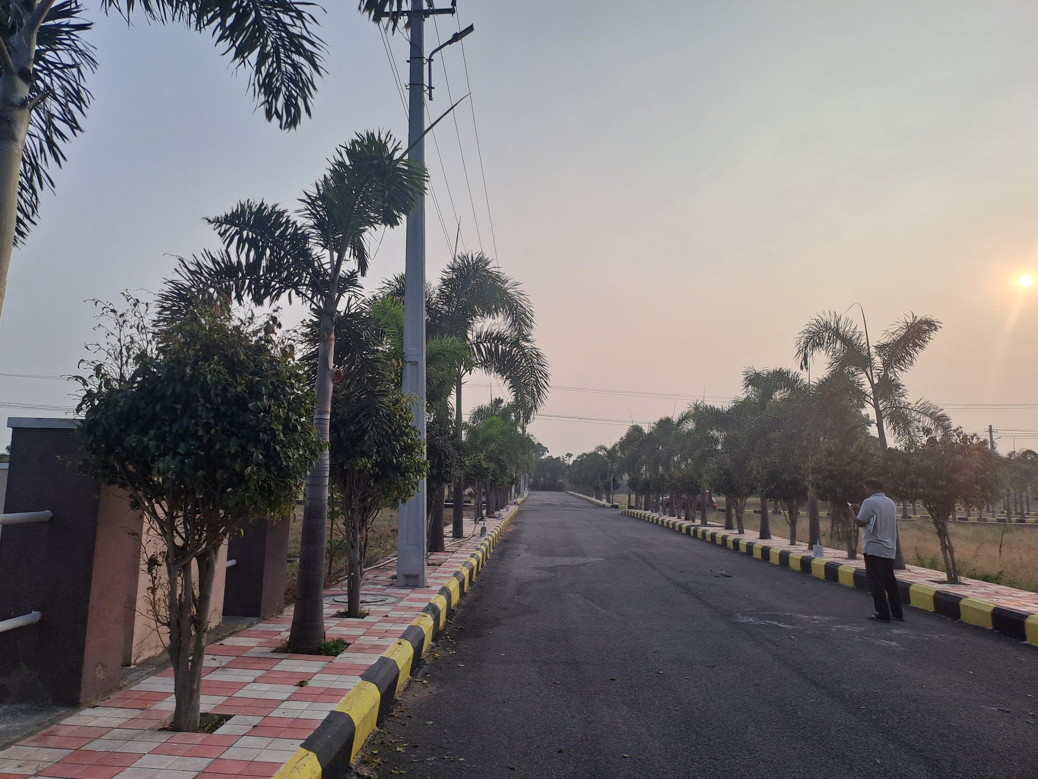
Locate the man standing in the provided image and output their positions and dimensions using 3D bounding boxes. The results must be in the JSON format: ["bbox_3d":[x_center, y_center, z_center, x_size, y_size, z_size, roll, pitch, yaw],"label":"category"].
[{"bbox_3d":[4.290,1.888,8.949,0.490,1.644,0.460,3,-8,-28],"label":"man standing"}]

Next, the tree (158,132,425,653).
[{"bbox_3d":[-1.829,-0.085,5.998,2.156,4.164,1.850,-1,-7,0],"label":"tree"}]

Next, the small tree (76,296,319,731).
[{"bbox_3d":[-1.740,0.611,4.044,1.316,2.288,1.250,-1,-7,0],"label":"small tree"}]

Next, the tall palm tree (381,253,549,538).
[{"bbox_3d":[-1.302,0.038,17.964,4.040,6.879,3.528,-1,-7,0],"label":"tall palm tree"}]

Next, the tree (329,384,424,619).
[{"bbox_3d":[-1.426,1.042,7.328,1.034,2.256,1.000,-1,-7,0],"label":"tree"}]

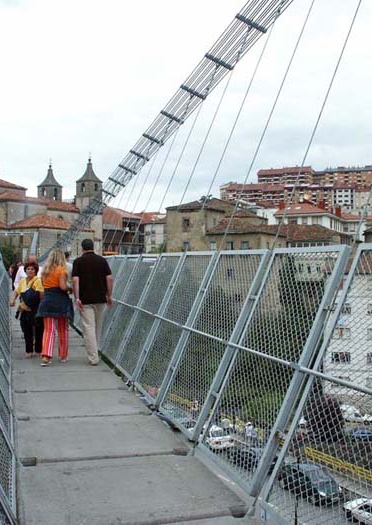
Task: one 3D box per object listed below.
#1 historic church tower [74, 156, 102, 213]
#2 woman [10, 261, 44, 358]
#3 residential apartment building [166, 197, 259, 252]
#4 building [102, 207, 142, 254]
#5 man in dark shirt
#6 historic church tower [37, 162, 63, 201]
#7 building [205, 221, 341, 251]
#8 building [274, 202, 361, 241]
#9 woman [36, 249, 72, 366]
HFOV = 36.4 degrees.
[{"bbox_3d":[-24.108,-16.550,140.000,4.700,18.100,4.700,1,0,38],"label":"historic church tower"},{"bbox_3d":[-2.456,0.742,8.800,0.520,1.500,0.380,1,0,-14],"label":"woman"},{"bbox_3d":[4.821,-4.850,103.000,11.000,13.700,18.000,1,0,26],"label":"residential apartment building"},{"bbox_3d":[-15.477,-6.000,138.000,9.500,14.000,12.000,1,0,-3],"label":"building"},{"bbox_3d":[-1.320,0.555,7.950,0.580,1.769,0.420,1,0,-16],"label":"man in dark shirt"},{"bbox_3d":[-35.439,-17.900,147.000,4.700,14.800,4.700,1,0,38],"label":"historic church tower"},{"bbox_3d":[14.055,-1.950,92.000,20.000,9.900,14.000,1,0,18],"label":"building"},{"bbox_3d":[31.358,-7.850,134.000,16.000,12.700,16.000,1,0,25],"label":"building"},{"bbox_3d":[-1.860,0.625,7.950,0.470,1.629,0.420,1,0,-13],"label":"woman"}]

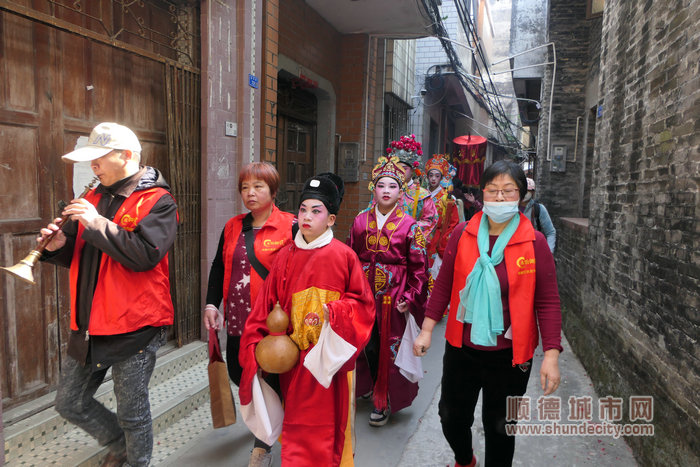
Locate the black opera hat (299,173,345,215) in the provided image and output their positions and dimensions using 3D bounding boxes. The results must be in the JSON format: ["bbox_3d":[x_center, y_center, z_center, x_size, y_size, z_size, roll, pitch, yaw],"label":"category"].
[{"bbox_3d":[-0.116,-0.163,1.900,0.175,0.170,0.205,6,8,30],"label":"black opera hat"}]

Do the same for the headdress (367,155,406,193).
[{"bbox_3d":[0.214,-0.333,2.630,0.215,0.205,0.210,3,7,12],"label":"headdress"}]

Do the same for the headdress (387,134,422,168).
[{"bbox_3d":[0.395,-0.590,3.380,0.265,0.260,0.250,4,7,20],"label":"headdress"}]

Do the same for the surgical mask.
[{"bbox_3d":[0.581,-0.084,1.790,0.145,0.090,0.075,4,7,17],"label":"surgical mask"}]

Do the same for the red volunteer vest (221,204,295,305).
[{"bbox_3d":[-0.433,0.165,2.260,0.390,0.620,0.270,4,7,14],"label":"red volunteer vest"}]

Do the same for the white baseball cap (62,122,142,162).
[{"bbox_3d":[-0.944,-0.347,1.780,0.180,0.145,0.270,7,9,38],"label":"white baseball cap"}]

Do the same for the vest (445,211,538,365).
[{"bbox_3d":[0.570,0.213,1.880,0.375,0.610,0.260,5,7,22],"label":"vest"}]

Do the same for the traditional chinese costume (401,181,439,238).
[{"bbox_3d":[0.343,0.273,3.440,0.540,1.270,0.400,5,7,22],"label":"traditional chinese costume"}]

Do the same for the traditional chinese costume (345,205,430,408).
[{"bbox_3d":[0.221,0.425,2.680,0.450,1.170,0.370,4,7,18],"label":"traditional chinese costume"}]

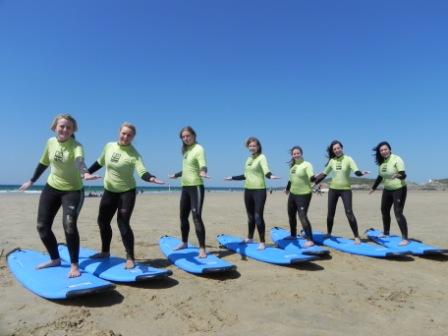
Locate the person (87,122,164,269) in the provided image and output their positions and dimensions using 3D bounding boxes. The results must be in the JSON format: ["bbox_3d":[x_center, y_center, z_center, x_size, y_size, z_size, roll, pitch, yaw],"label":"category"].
[{"bbox_3d":[-1.102,0.297,3.809,0.900,1.580,0.580,0,-3,14],"label":"person"}]

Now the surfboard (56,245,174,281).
[{"bbox_3d":[-1.352,1.058,3.743,2.350,0.200,0.540,-3,-4,41],"label":"surfboard"}]

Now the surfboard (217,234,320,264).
[{"bbox_3d":[0.520,1.137,4.780,0.550,0.150,2.050,3,-4,-38],"label":"surfboard"}]

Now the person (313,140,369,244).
[{"bbox_3d":[1.909,0.349,5.527,0.880,1.640,0.700,-1,-4,22],"label":"person"}]

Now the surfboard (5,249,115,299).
[{"bbox_3d":[-1.810,1.035,3.480,2.220,0.160,0.560,-3,-5,44],"label":"surfboard"}]

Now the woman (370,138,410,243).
[{"bbox_3d":[2.719,0.371,5.567,0.680,1.630,0.720,4,-5,-44],"label":"woman"}]

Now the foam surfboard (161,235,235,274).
[{"bbox_3d":[-0.411,1.093,4.235,0.540,0.200,2.350,2,-4,-26],"label":"foam surfboard"}]

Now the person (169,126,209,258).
[{"bbox_3d":[-0.471,0.271,4.378,0.780,1.650,0.500,-2,-4,37],"label":"person"}]

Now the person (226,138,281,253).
[{"bbox_3d":[0.429,0.331,5.067,0.880,1.630,0.560,-1,-4,31],"label":"person"}]

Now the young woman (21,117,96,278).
[{"bbox_3d":[-1.611,0.229,3.446,0.860,1.610,0.630,1,-3,-2],"label":"young woman"}]

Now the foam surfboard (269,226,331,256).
[{"bbox_3d":[1.104,1.159,5.190,0.540,0.200,2.350,1,-3,-6],"label":"foam surfboard"}]

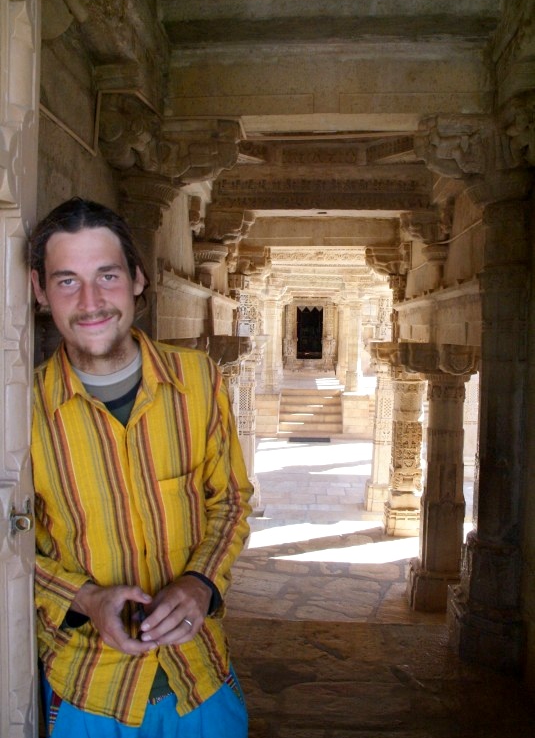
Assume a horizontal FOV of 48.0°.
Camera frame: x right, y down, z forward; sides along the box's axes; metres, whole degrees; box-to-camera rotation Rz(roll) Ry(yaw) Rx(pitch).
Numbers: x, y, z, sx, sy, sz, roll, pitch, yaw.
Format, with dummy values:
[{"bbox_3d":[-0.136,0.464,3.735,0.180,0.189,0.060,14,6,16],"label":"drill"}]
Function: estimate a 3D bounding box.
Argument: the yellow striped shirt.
[{"bbox_3d":[-0.240,0.283,1.100,0.460,0.710,0.290,-3,3,-5],"label":"yellow striped shirt"}]

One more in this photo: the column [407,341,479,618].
[{"bbox_3d":[1.120,0.668,3.880,0.500,1.643,0.500,0,3,4],"label":"column"}]

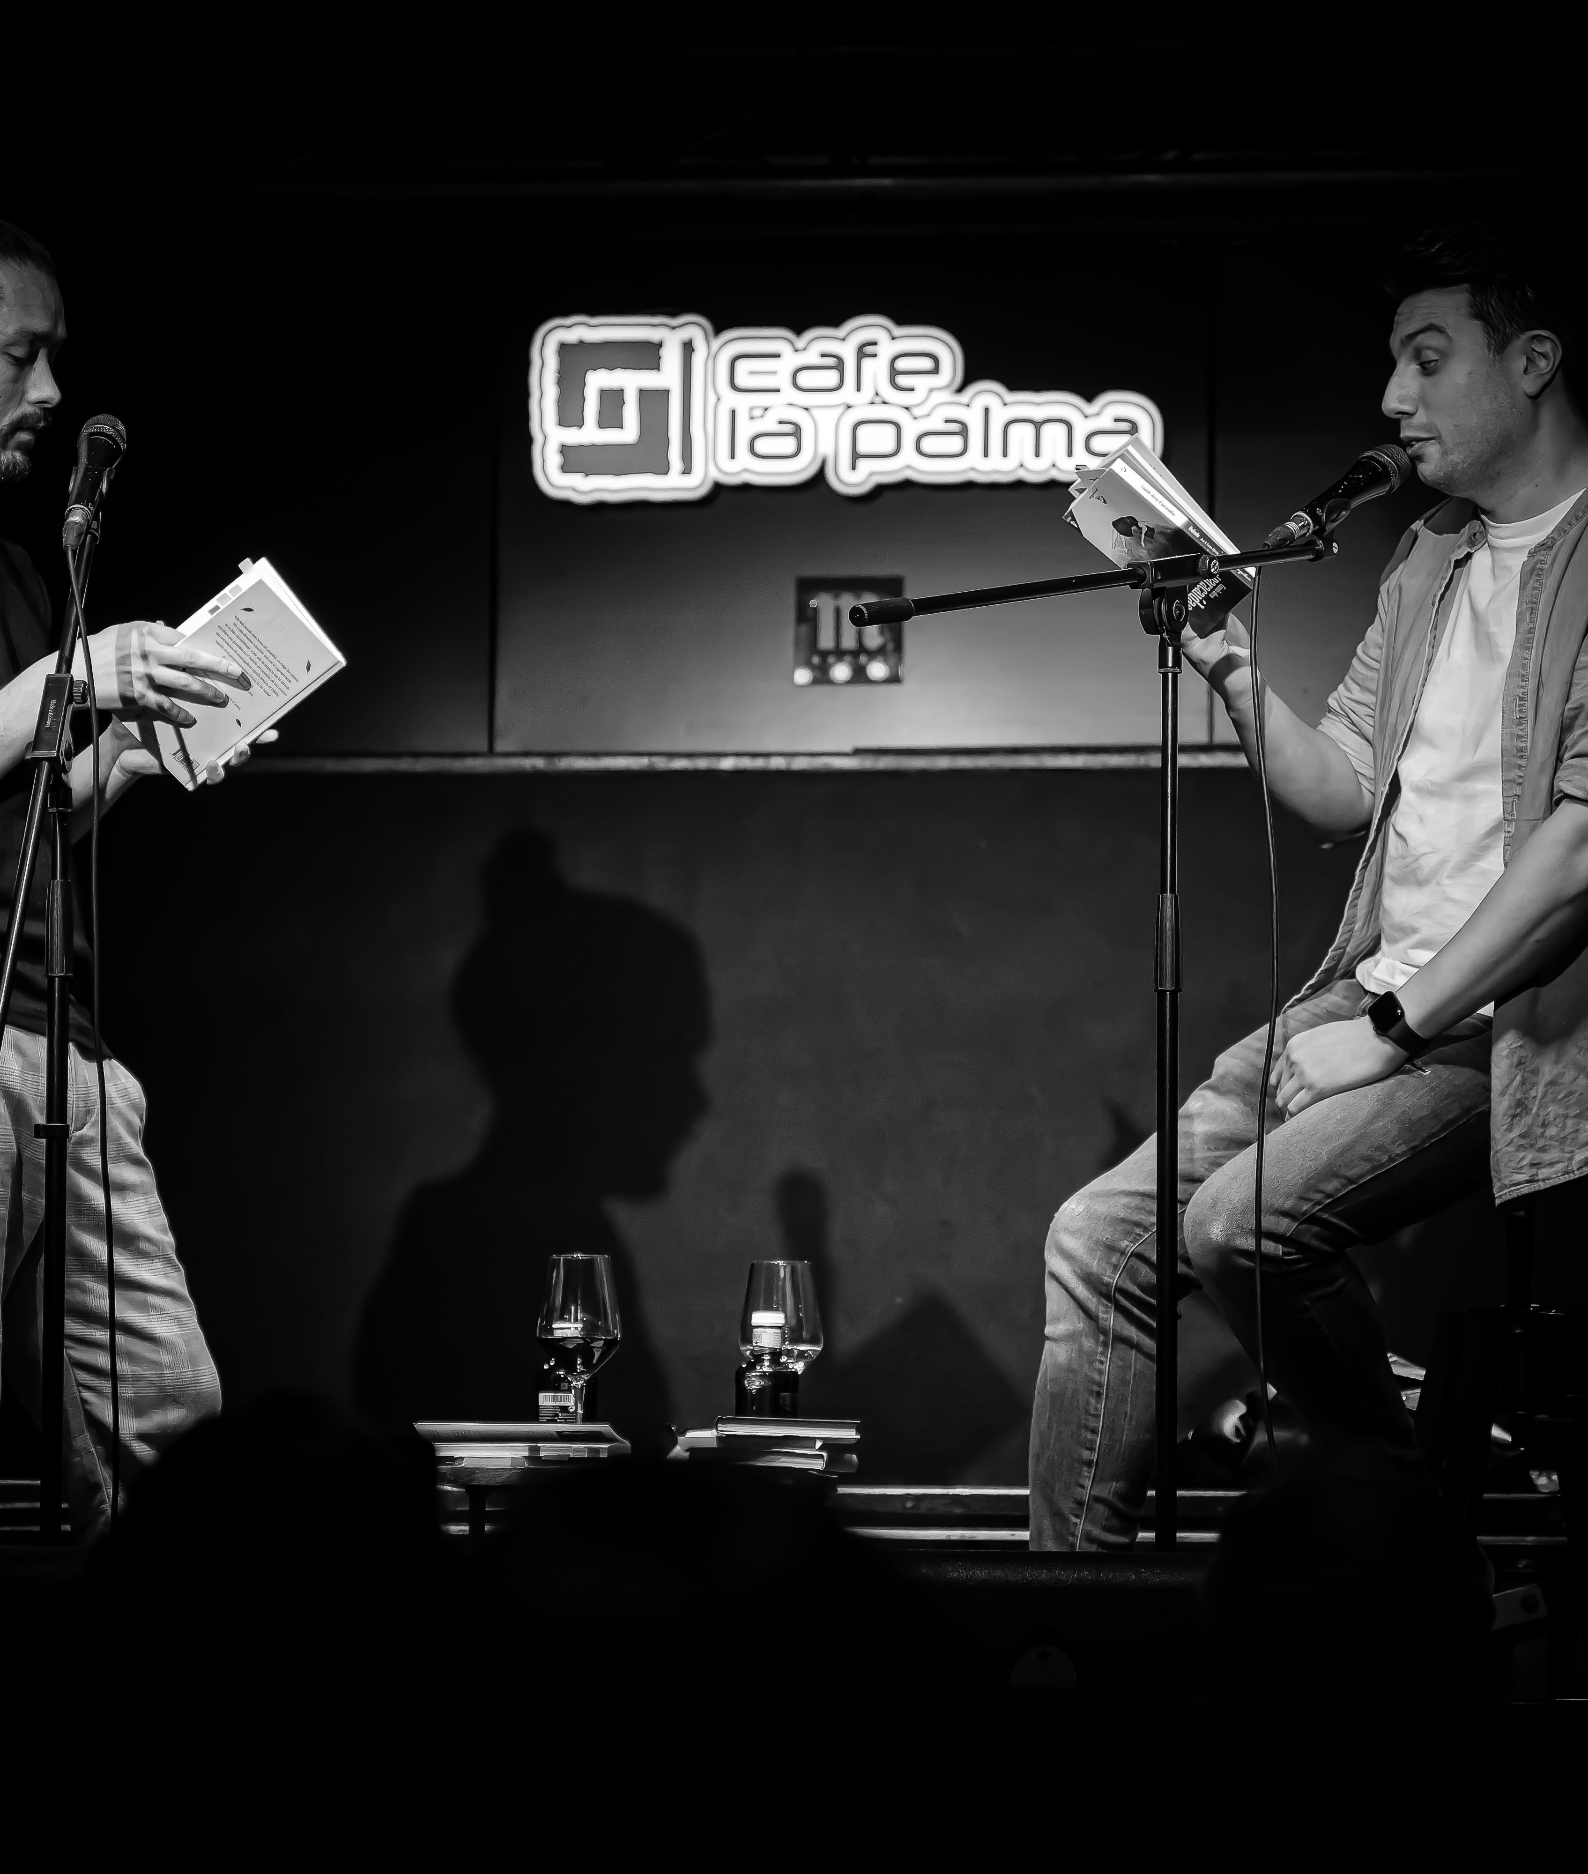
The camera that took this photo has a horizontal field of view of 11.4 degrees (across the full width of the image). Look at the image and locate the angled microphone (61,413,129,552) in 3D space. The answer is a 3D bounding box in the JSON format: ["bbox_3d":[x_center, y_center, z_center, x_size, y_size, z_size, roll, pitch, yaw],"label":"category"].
[{"bbox_3d":[-0.718,-0.467,8.148,0.053,0.190,0.053,10,-49,1],"label":"angled microphone"}]

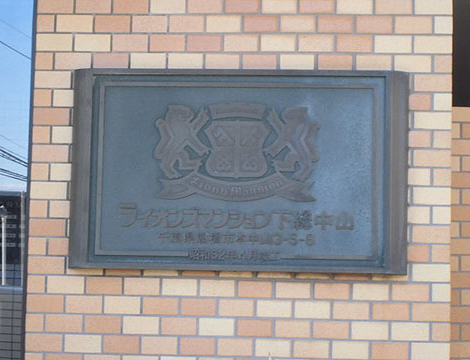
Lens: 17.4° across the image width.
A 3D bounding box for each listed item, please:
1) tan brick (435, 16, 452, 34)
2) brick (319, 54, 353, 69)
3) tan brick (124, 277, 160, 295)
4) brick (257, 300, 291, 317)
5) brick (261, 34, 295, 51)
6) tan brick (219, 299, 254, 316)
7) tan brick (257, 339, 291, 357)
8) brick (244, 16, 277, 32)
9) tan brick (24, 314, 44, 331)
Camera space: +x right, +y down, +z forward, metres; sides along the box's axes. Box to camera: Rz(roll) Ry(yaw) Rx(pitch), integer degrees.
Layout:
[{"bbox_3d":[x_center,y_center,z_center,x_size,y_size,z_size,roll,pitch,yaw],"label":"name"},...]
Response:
[{"bbox_3d":[0.550,-0.403,4.072,0.046,0.046,0.065,1,-5,5],"label":"tan brick"},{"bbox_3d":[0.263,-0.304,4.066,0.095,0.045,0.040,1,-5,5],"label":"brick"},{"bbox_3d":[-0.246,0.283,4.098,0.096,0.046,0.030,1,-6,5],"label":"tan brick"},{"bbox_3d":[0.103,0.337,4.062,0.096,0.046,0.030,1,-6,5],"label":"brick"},{"bbox_3d":[0.115,-0.362,4.091,0.094,0.046,0.040,1,-6,5],"label":"brick"},{"bbox_3d":[0.004,0.334,4.014,0.095,0.046,0.030,1,-6,5],"label":"tan brick"},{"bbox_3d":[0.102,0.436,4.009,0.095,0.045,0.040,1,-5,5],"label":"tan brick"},{"bbox_3d":[0.069,-0.410,4.090,0.095,0.046,0.030,1,-6,5],"label":"brick"},{"bbox_3d":[-0.526,0.382,4.093,0.046,0.046,0.065,1,-5,5],"label":"tan brick"}]

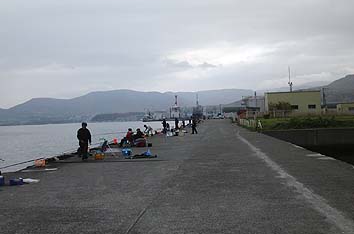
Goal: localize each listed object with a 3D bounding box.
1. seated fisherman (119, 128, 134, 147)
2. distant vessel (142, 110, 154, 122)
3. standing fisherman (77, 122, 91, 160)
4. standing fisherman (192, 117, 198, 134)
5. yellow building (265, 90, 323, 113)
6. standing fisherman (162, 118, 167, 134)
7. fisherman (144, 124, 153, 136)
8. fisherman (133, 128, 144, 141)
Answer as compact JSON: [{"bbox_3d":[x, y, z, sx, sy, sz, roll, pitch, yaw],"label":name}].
[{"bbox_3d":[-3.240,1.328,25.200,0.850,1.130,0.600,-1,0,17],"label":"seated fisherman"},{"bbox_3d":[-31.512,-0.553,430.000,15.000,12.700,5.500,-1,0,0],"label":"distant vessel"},{"bbox_3d":[-4.135,1.075,17.200,0.570,1.660,0.400,-1,0,3],"label":"standing fisherman"},{"bbox_3d":[1.870,0.879,39.300,0.450,1.730,0.520,-1,0,6],"label":"standing fisherman"},{"bbox_3d":[27.205,-3.052,92.000,12.300,5.800,10.000,-1,0,9],"label":"yellow building"},{"bbox_3d":[-1.382,1.073,43.000,0.400,1.680,0.500,-1,0,6],"label":"standing fisherman"},{"bbox_3d":[-2.785,1.319,38.000,0.800,1.120,0.550,-1,0,0],"label":"fisherman"},{"bbox_3d":[-2.617,1.359,26.300,0.800,1.100,0.600,-1,0,-6],"label":"fisherman"}]

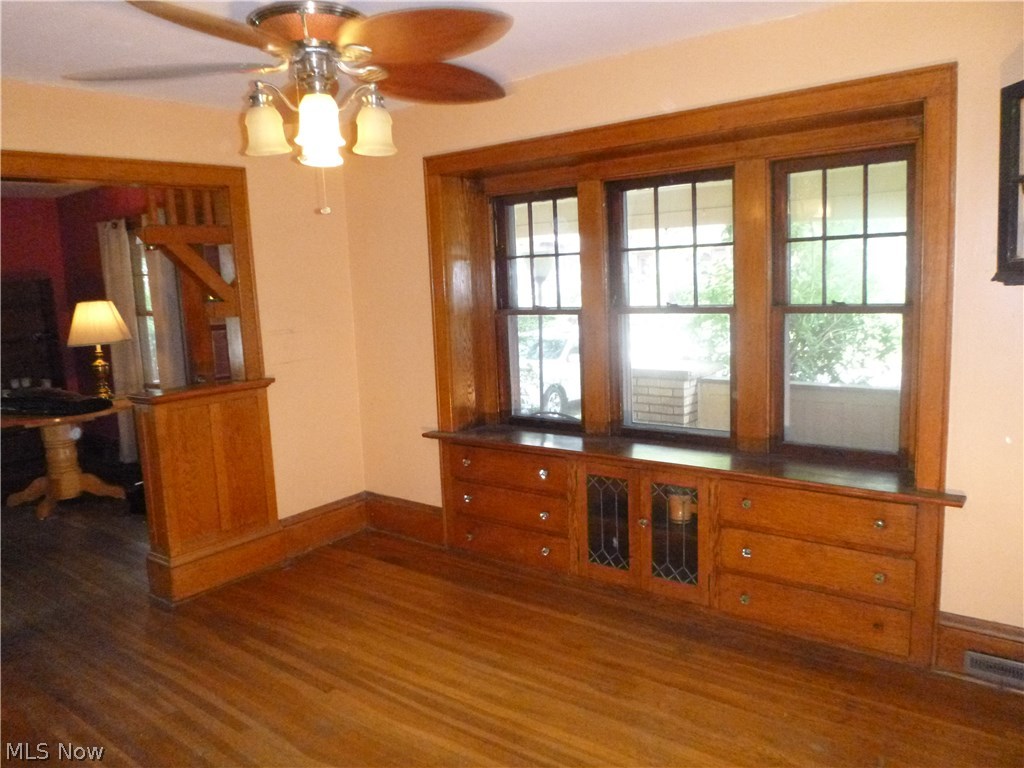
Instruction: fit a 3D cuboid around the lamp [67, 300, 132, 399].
[{"bbox_3d":[-3.234,-0.259,5.813,0.439,0.774,0.439,4,11,36],"label":"lamp"}]

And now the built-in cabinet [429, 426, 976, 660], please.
[{"bbox_3d":[0.699,0.664,3.716,2.679,0.695,0.493,4,11,36],"label":"built-in cabinet"}]

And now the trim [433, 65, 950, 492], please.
[{"bbox_3d":[0.680,-0.439,3.559,2.507,1.533,0.405,4,11,36],"label":"trim"}]

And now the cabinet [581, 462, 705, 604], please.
[{"bbox_3d":[0.730,0.688,3.722,0.688,0.628,0.390,4,11,36],"label":"cabinet"}]

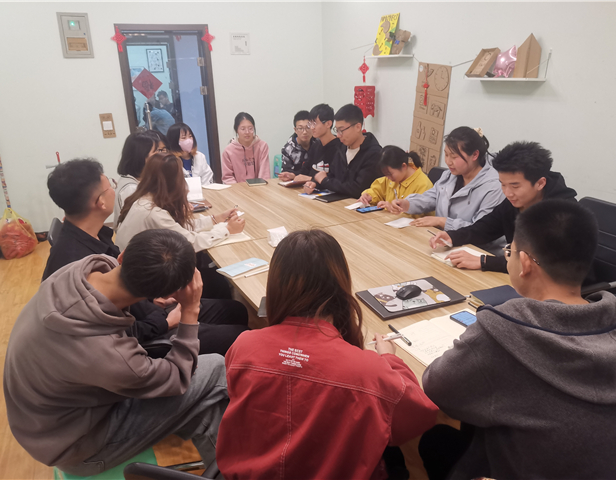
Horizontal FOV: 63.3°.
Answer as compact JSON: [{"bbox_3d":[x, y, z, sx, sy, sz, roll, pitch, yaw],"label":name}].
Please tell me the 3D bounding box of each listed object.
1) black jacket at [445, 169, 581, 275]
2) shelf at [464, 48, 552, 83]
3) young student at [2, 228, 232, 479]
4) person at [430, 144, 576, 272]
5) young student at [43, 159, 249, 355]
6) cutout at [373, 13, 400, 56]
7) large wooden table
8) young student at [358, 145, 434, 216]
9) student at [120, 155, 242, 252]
[{"bbox_3d":[0.997,-0.018,2.410,0.580,0.620,0.540,-10,20,-23],"label":"black jacket"},{"bbox_3d":[1.330,-1.183,3.395,0.156,0.194,0.586,-10,21,-23],"label":"shelf"},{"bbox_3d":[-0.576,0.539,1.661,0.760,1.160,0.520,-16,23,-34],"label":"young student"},{"bbox_3d":[1.030,0.173,2.406,0.830,1.300,0.580,-11,22,-23],"label":"person"},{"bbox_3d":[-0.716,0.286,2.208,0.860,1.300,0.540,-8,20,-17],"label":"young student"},{"bbox_3d":[0.759,-1.954,4.760,0.020,0.380,0.300,3,15,-27],"label":"cutout"},{"bbox_3d":[0.036,0.306,2.921,1.200,0.750,2.970,-10,20,-23],"label":"large wooden table"},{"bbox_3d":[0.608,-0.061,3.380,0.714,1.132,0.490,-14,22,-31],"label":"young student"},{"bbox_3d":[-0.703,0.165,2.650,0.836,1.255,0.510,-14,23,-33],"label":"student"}]

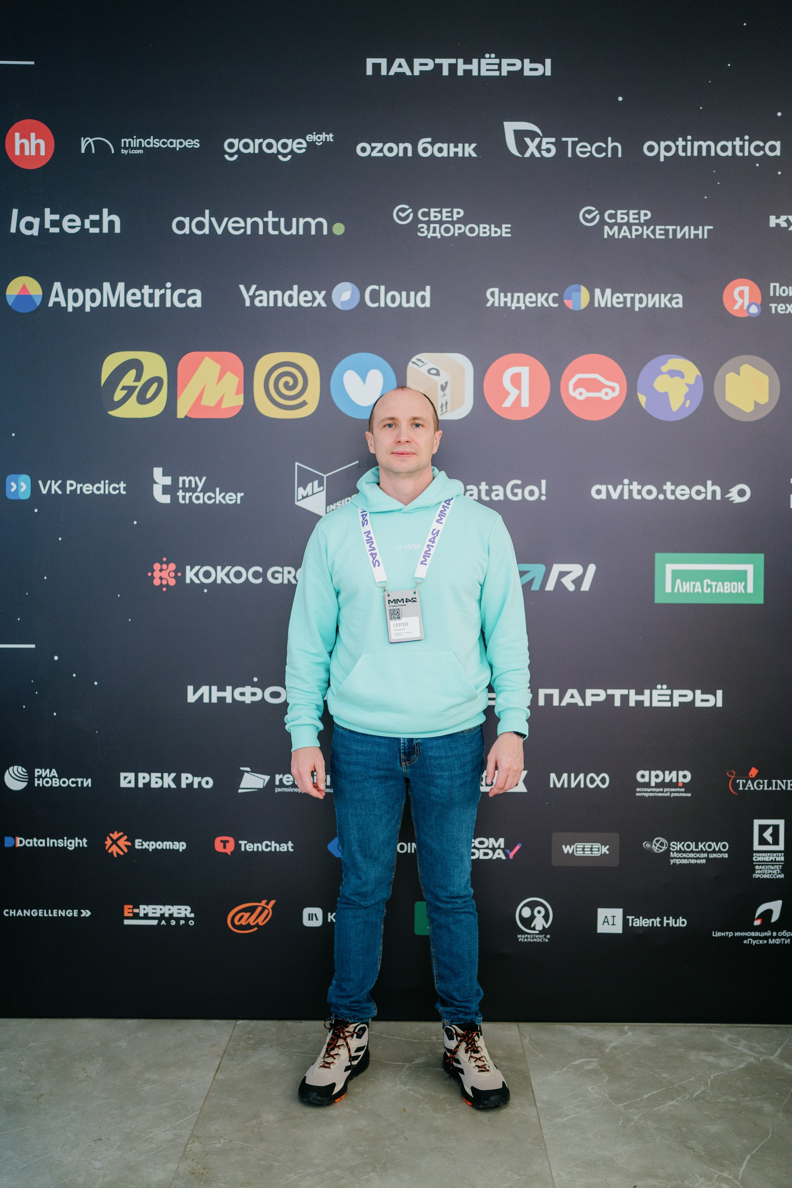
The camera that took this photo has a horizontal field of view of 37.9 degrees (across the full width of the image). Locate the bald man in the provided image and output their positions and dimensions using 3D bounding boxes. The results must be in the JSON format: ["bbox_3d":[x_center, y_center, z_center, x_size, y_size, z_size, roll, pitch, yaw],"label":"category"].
[{"bbox_3d":[0.031,0.353,2.950,0.615,1.765,0.320,0,1,0],"label":"bald man"}]

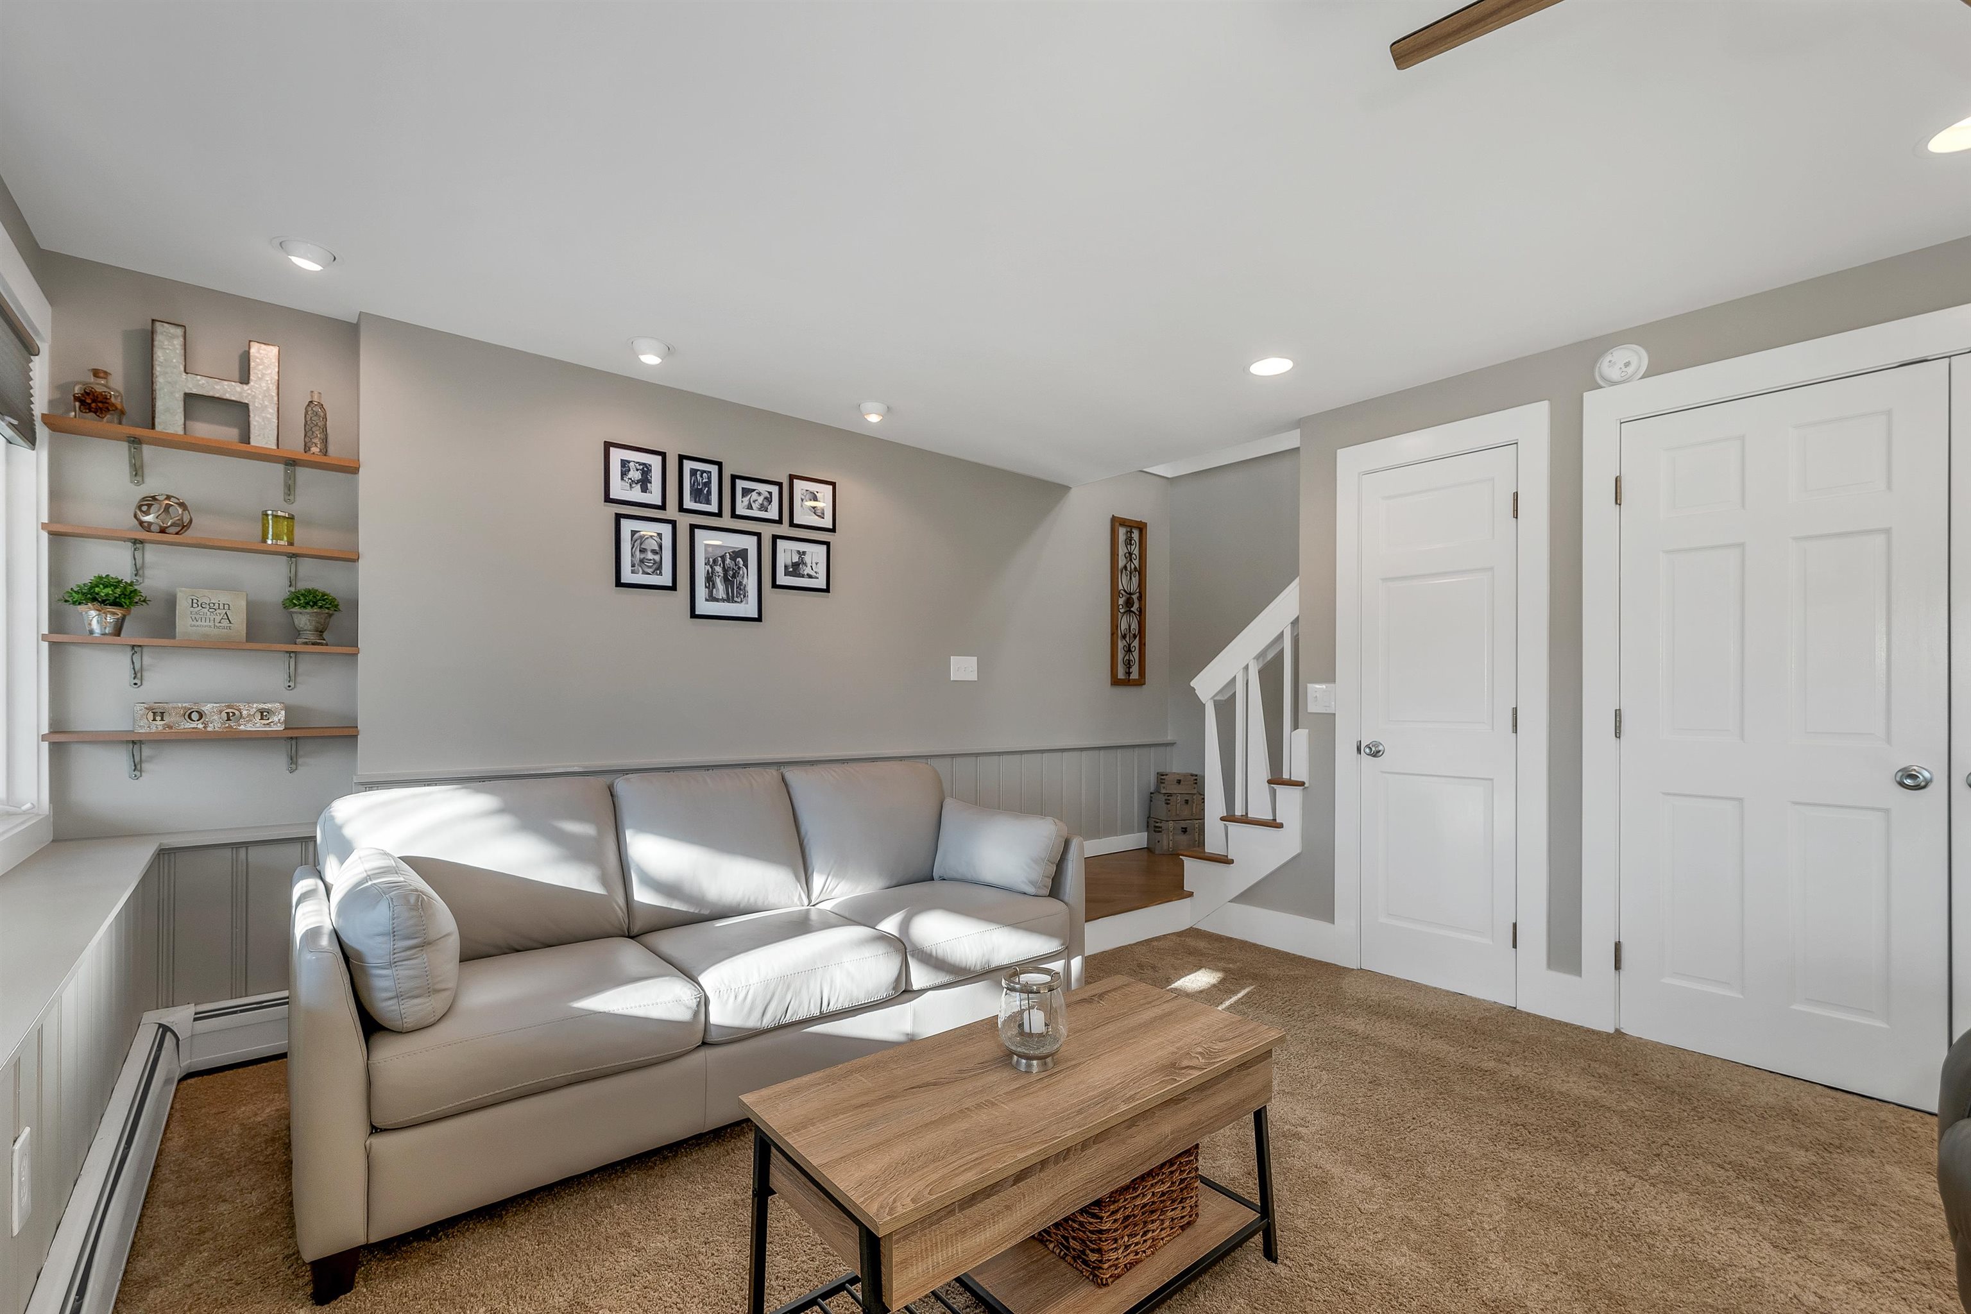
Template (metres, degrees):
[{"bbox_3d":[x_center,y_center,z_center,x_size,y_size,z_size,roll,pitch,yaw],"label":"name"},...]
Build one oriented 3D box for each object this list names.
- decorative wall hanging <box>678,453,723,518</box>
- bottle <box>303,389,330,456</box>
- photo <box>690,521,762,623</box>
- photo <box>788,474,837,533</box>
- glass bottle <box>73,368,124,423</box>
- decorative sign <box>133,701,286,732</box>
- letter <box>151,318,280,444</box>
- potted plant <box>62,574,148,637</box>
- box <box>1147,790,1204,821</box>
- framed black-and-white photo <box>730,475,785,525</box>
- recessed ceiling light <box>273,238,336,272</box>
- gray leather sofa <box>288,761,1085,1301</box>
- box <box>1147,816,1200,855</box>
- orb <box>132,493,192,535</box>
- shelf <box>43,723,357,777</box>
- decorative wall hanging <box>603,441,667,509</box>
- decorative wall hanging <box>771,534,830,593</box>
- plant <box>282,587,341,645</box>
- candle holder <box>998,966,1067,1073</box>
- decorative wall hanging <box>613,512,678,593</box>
[{"bbox_3d":[-1.159,-0.693,3.129,0.178,0.231,0.022,1,-2,-38],"label":"decorative wall hanging"},{"bbox_3d":[-2.121,-0.735,2.433,0.059,0.216,0.059,1,-2,-38],"label":"bottle"},{"bbox_3d":[-1.088,-0.348,3.242,0.304,0.383,0.022,2,-3,-38],"label":"photo"},{"bbox_3d":[-0.778,-0.694,3.485,0.231,0.231,0.022,2,-3,-38],"label":"photo"},{"bbox_3d":[-2.533,-0.740,2.190,0.098,0.163,0.085,2,-3,-38],"label":"glass bottle"},{"bbox_3d":[-2.286,0.179,2.270,0.314,0.083,0.030,1,-2,-38],"label":"decorative sign"},{"bbox_3d":[-2.331,-0.812,2.331,0.275,0.318,0.045,2,-3,-38],"label":"letter"},{"bbox_3d":[-2.465,-0.142,2.147,0.157,0.178,0.147,1,-2,-38],"label":"potted plant"},{"bbox_3d":[1.220,0.936,4.831,0.289,0.163,0.201,0,-2,-13],"label":"box"},{"bbox_3d":[-0.973,-0.668,3.277,0.230,0.183,0.022,1,-2,-38],"label":"framed black-and-white photo"},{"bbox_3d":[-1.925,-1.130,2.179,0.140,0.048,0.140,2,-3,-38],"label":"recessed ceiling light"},{"bbox_3d":[-0.743,0.807,2.407,2.020,0.860,0.929,2,-3,-38],"label":"gray leather sofa"},{"bbox_3d":[1.216,1.115,4.838,0.345,0.208,0.220,0,-2,-4],"label":"box"},{"bbox_3d":[-2.387,-0.410,2.221,0.118,0.118,0.118,1,-2,-38],"label":"orb"},{"bbox_3d":[-2.344,0.295,2.335,0.667,0.149,0.130,2,-3,-38],"label":"shelf"},{"bbox_3d":[-1.373,-0.709,3.019,0.230,0.230,0.022,2,-3,-38],"label":"decorative wall hanging"},{"bbox_3d":[-0.821,-0.415,3.451,0.281,0.233,0.022,2,-3,-38],"label":"decorative wall hanging"},{"bbox_3d":[-2.124,-0.124,2.418,0.139,0.186,0.139,1,-2,-38],"label":"plant"},{"bbox_3d":[0.090,0.685,1.446,0.131,0.161,0.131,0,-2,0],"label":"candle holder"},{"bbox_3d":[-1.341,-0.412,3.044,0.230,0.282,0.022,2,-3,-38],"label":"decorative wall hanging"}]

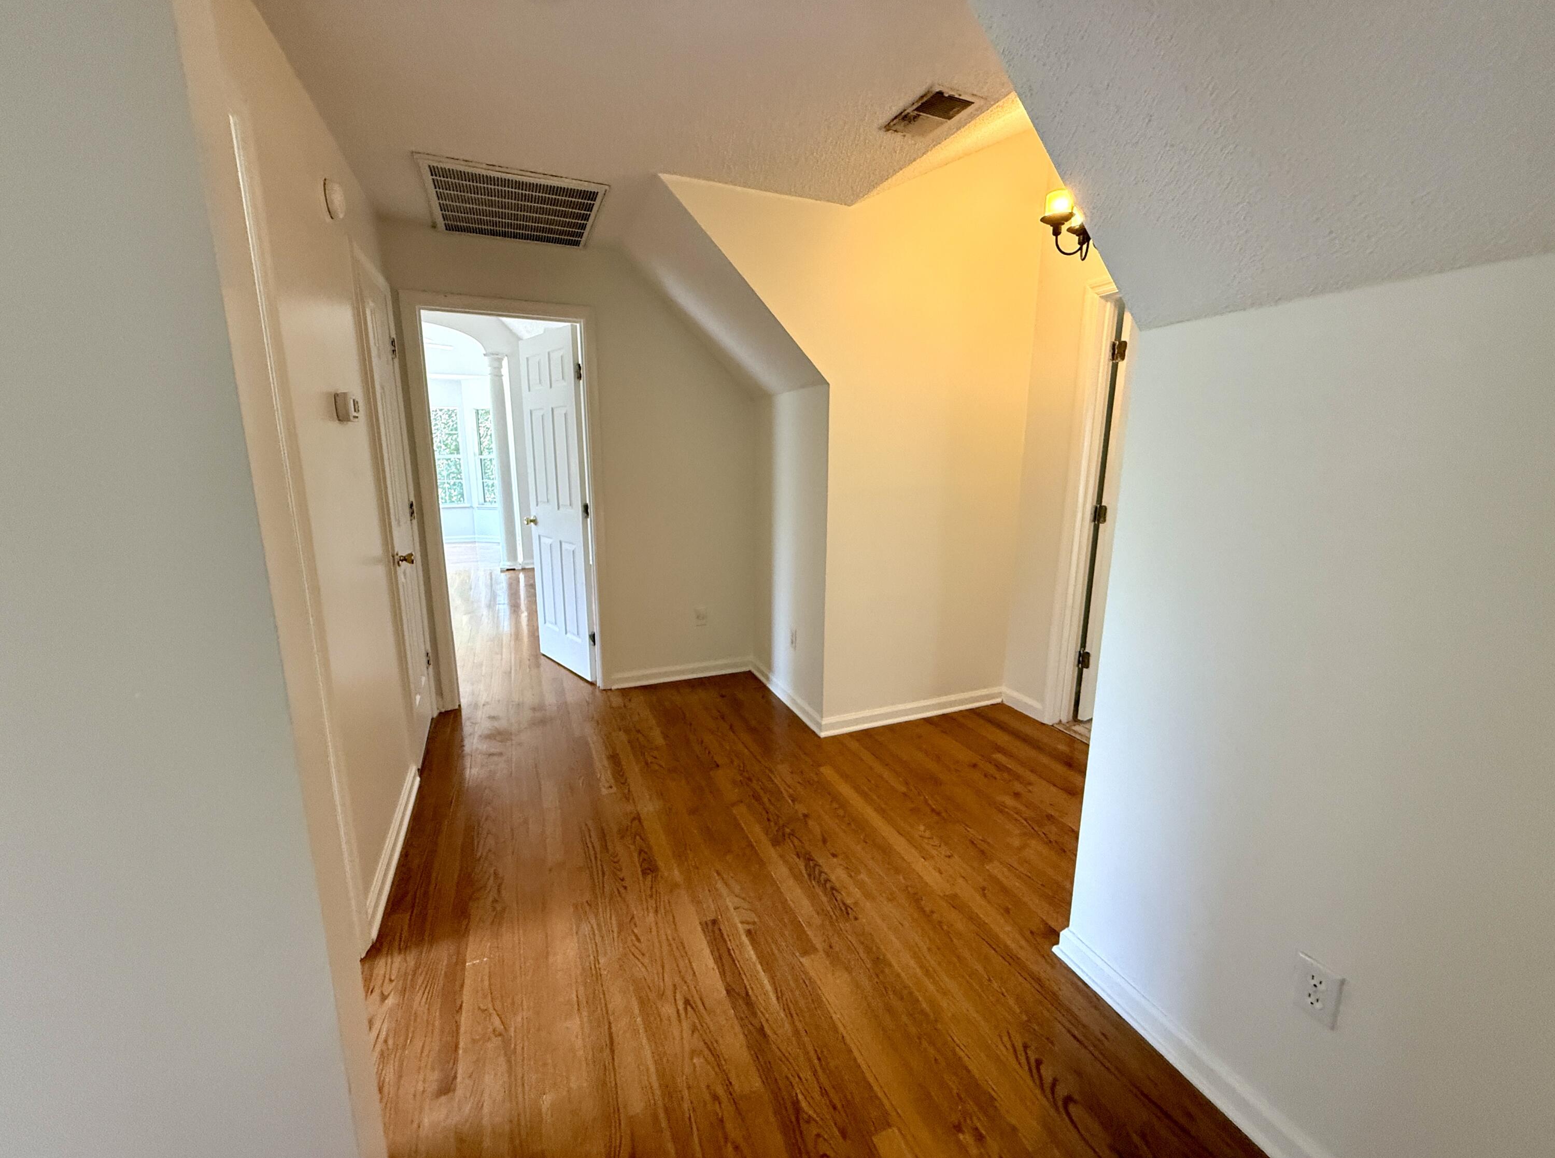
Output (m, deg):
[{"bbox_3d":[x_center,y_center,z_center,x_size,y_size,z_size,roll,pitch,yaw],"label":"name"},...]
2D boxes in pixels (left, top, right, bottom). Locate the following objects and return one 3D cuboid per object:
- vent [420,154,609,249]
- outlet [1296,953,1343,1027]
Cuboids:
[{"bbox_3d":[-1.152,-1.621,2.761,0.690,0.030,0.830,-4,12,-22],"label":"vent"},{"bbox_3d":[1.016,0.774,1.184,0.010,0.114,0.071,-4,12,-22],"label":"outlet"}]

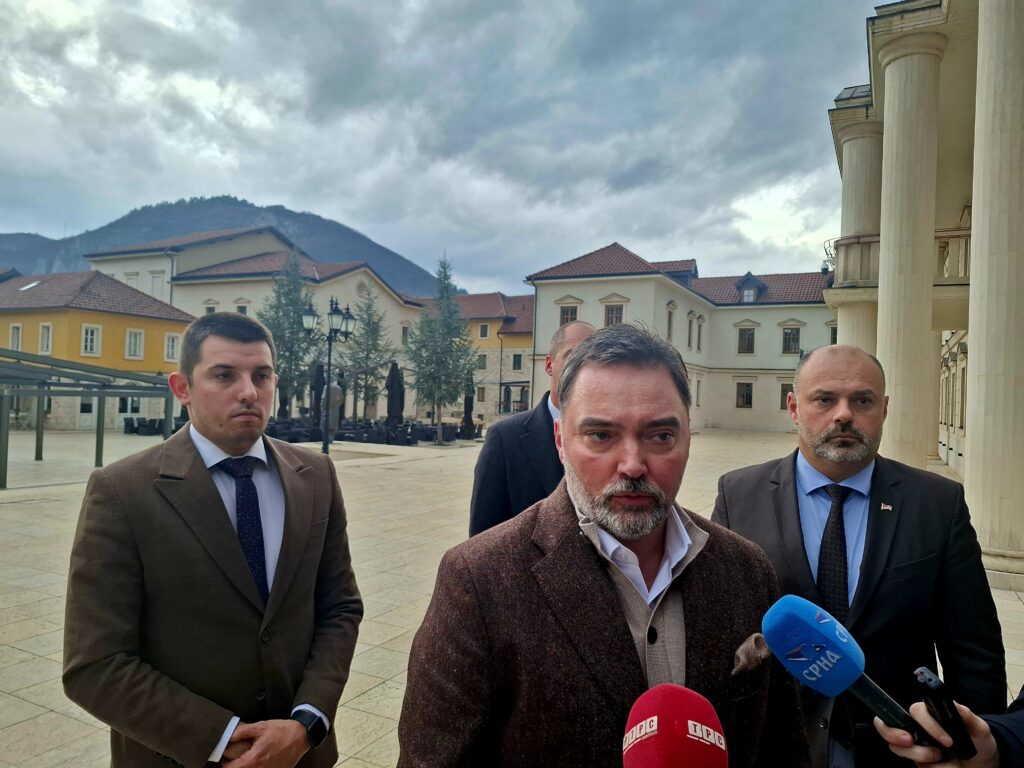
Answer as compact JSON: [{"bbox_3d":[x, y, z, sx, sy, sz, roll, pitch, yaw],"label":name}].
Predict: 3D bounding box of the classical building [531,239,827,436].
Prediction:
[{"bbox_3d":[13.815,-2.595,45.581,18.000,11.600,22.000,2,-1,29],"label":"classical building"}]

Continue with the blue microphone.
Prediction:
[{"bbox_3d":[0.336,0.291,0.660,0.215,0.064,0.064,43,29,2],"label":"blue microphone"}]

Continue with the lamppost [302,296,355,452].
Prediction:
[{"bbox_3d":[-5.127,-0.219,19.184,1.500,4.472,1.400,3,-1,-27],"label":"lamppost"}]

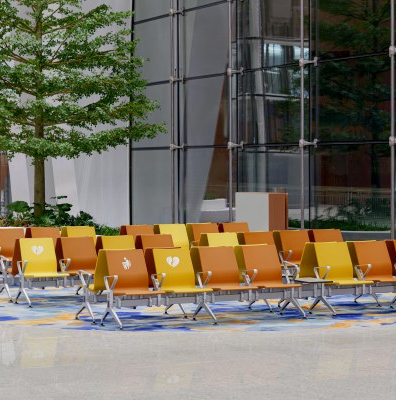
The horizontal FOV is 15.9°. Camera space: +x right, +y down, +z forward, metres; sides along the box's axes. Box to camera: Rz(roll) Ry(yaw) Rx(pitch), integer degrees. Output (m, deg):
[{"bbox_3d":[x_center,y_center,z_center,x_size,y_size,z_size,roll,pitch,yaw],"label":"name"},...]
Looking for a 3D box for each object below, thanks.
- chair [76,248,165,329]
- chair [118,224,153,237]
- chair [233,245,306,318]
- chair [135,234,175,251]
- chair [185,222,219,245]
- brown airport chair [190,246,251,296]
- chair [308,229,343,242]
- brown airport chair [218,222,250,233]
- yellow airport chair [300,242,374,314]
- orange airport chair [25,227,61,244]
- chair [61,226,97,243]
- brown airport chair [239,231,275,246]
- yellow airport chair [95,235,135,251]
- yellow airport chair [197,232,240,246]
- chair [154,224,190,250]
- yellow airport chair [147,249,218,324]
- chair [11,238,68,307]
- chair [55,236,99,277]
[{"bbox_3d":[-0.772,1.015,16.355,0.636,0.852,0.750,-1,2,-27],"label":"chair"},{"bbox_3d":[-0.824,0.846,22.869,0.576,0.859,0.620,-1,2,-27],"label":"chair"},{"bbox_3d":[0.881,0.986,17.097,0.576,0.859,0.620,-1,2,-27],"label":"chair"},{"bbox_3d":[-0.493,0.925,19.800,0.612,0.852,0.750,-1,2,-27],"label":"chair"},{"bbox_3d":[0.248,0.826,23.406,0.576,0.859,0.620,-1,2,-27],"label":"chair"},{"bbox_3d":[0.308,0.996,16.904,0.612,0.852,0.750,-1,2,-27],"label":"brown airport chair"},{"bbox_3d":[2.046,0.879,21.091,0.612,0.852,0.750,-1,2,-27],"label":"chair"},{"bbox_3d":[0.742,0.817,23.755,0.612,0.852,0.750,-1,2,-27],"label":"brown airport chair"},{"bbox_3d":[1.753,0.970,17.639,0.636,0.852,0.750,-1,2,-27],"label":"yellow airport chair"},{"bbox_3d":[-2.285,0.872,22.137,0.576,0.859,0.620,-1,2,-27],"label":"orange airport chair"},{"bbox_3d":[-1.749,0.863,22.406,0.576,0.859,0.620,-1,2,-27],"label":"chair"},{"bbox_3d":[1.016,0.898,20.464,0.576,0.859,0.620,-1,2,-26],"label":"brown airport chair"},{"bbox_3d":[-1.027,0.934,19.528,0.612,0.852,0.750,-1,2,-27],"label":"yellow airport chair"},{"bbox_3d":[0.431,0.908,20.270,0.636,0.852,0.750,-1,2,-27],"label":"yellow airport chair"},{"bbox_3d":[-0.328,0.836,23.211,0.612,0.852,0.750,-1,2,-27],"label":"chair"},{"bbox_3d":[-0.187,1.006,16.551,0.576,0.859,0.620,-1,2,-27],"label":"yellow airport chair"},{"bbox_3d":[-2.058,0.954,18.934,0.576,0.859,0.620,-1,2,-26],"label":"chair"},{"bbox_3d":[-1.521,0.944,19.201,0.576,0.859,0.620,-1,2,-26],"label":"chair"}]

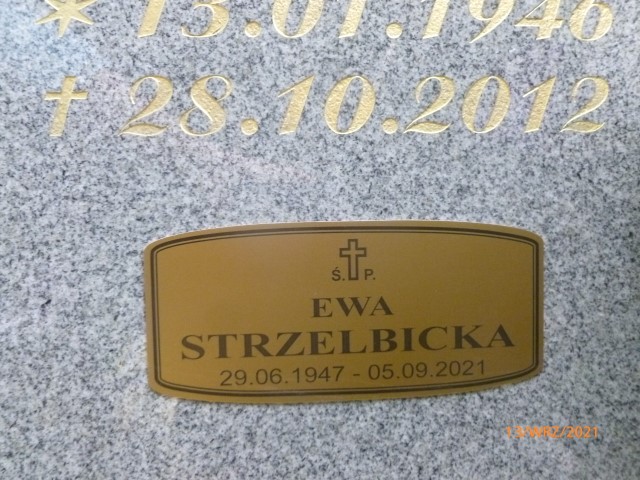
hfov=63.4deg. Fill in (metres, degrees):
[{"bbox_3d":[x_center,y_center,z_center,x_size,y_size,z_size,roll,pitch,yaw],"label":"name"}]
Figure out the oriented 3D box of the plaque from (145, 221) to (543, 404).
[{"bbox_3d":[0.017,0.039,0.279,0.215,0.099,0.003,-1,3,-5],"label":"plaque"}]

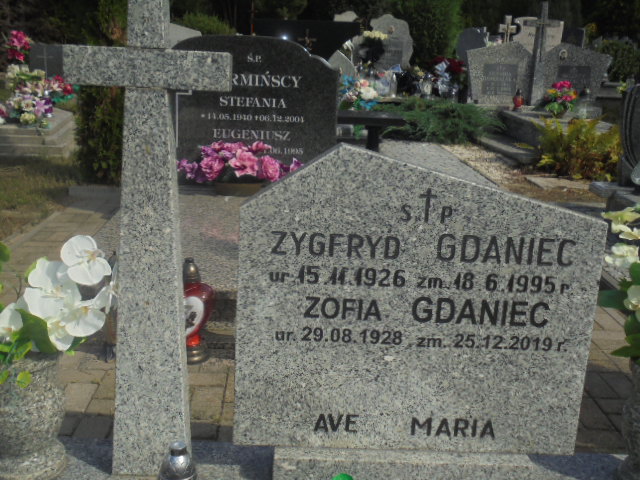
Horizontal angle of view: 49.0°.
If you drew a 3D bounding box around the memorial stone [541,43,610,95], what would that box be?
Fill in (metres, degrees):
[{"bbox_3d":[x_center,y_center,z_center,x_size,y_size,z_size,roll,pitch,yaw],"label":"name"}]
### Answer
[{"bbox_3d":[2.963,-1.917,8.186,0.820,0.695,0.130,2,17,-3],"label":"memorial stone"}]

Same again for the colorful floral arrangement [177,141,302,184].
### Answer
[{"bbox_3d":[-0.435,-0.416,3.836,0.723,0.254,0.320,2,17,-3],"label":"colorful floral arrangement"}]

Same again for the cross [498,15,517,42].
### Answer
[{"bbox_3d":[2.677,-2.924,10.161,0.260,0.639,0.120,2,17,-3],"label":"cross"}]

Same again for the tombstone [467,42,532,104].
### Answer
[{"bbox_3d":[2.075,-1.928,8.147,0.766,0.698,0.130,2,17,-3],"label":"tombstone"}]

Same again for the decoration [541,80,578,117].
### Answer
[{"bbox_3d":[2.434,-1.450,7.194,0.391,0.364,0.330,2,17,-3],"label":"decoration"}]

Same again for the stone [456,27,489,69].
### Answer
[{"bbox_3d":[2.092,-2.540,9.733,0.484,0.799,0.120,2,17,-3],"label":"stone"}]

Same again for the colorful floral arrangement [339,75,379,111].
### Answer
[{"bbox_3d":[0.307,-1.197,5.824,0.374,0.309,0.340,2,17,-3],"label":"colorful floral arrangement"}]

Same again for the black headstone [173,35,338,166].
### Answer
[{"bbox_3d":[-0.373,-0.710,3.956,0.946,0.850,0.100,2,17,-3],"label":"black headstone"}]

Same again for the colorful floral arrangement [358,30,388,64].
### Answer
[{"bbox_3d":[0.708,-2.546,9.298,0.398,0.433,0.280,2,17,-3],"label":"colorful floral arrangement"}]

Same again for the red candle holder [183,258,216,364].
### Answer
[{"bbox_3d":[-0.472,0.247,2.532,0.190,0.374,0.150,2,17,-3],"label":"red candle holder"}]

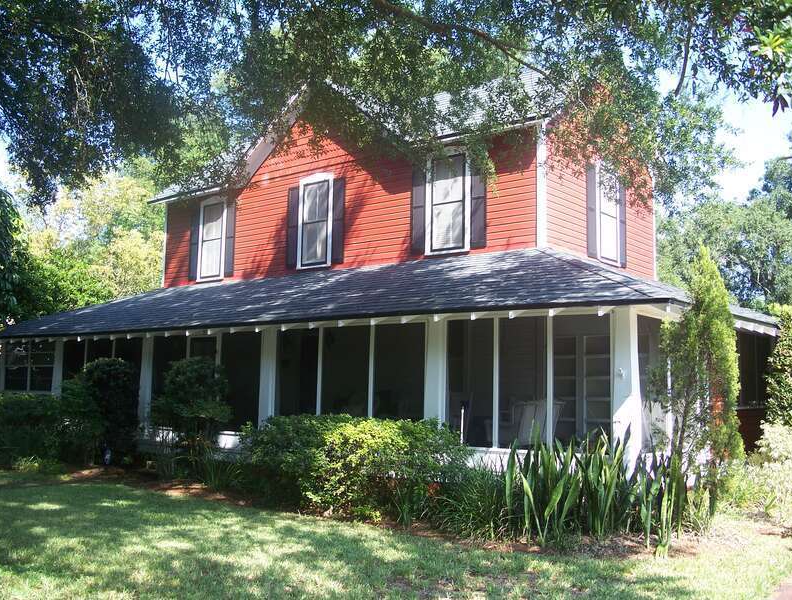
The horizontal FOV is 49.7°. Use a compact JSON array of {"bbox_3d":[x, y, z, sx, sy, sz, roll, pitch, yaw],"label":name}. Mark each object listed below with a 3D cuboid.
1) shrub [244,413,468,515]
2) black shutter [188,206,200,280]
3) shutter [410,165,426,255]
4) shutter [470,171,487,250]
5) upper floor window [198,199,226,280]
[{"bbox_3d":[-0.665,2.114,11.280,3.450,1.120,1.650,-4,-8,39],"label":"shrub"},{"bbox_3d":[-5.062,-1.380,21.373,0.354,1.820,0.050,-4,-8,39],"label":"black shutter"},{"bbox_3d":[0.440,-1.813,16.837,0.357,1.833,0.050,-4,-8,39],"label":"shutter"},{"bbox_3d":[1.520,-1.874,15.943,0.357,1.833,0.050,-4,-8,39],"label":"shutter"},{"bbox_3d":[-4.493,-1.460,20.975,1.053,2.015,0.120,-4,-8,39],"label":"upper floor window"}]

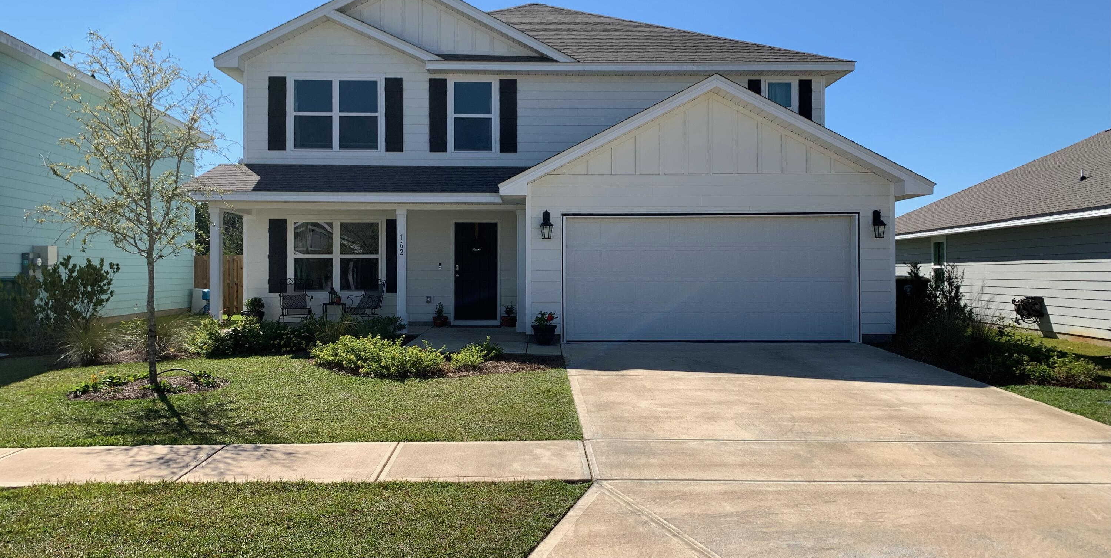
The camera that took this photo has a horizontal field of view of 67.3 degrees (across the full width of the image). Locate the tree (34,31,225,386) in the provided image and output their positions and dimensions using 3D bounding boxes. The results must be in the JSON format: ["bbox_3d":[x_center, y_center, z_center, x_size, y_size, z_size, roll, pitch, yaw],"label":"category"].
[{"bbox_3d":[-5.209,-0.865,10.200,2.323,4.329,2.200,0,0,0],"label":"tree"}]

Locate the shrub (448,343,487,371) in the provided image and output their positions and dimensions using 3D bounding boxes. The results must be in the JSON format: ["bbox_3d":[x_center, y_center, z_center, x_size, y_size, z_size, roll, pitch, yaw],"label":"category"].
[{"bbox_3d":[-1.182,1.053,11.250,0.527,0.363,0.500,0,0,0],"label":"shrub"}]

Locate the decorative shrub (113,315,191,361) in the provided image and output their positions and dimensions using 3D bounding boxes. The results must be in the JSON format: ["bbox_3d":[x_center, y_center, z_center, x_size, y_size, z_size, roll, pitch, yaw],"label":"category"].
[{"bbox_3d":[-5.949,0.864,12.300,1.139,0.691,1.000,0,0,0],"label":"decorative shrub"}]

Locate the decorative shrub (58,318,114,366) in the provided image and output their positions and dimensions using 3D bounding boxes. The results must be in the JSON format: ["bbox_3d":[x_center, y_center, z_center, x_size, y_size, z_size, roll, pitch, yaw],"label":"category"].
[{"bbox_3d":[-6.725,0.895,11.950,0.808,0.708,0.820,0,0,0],"label":"decorative shrub"}]

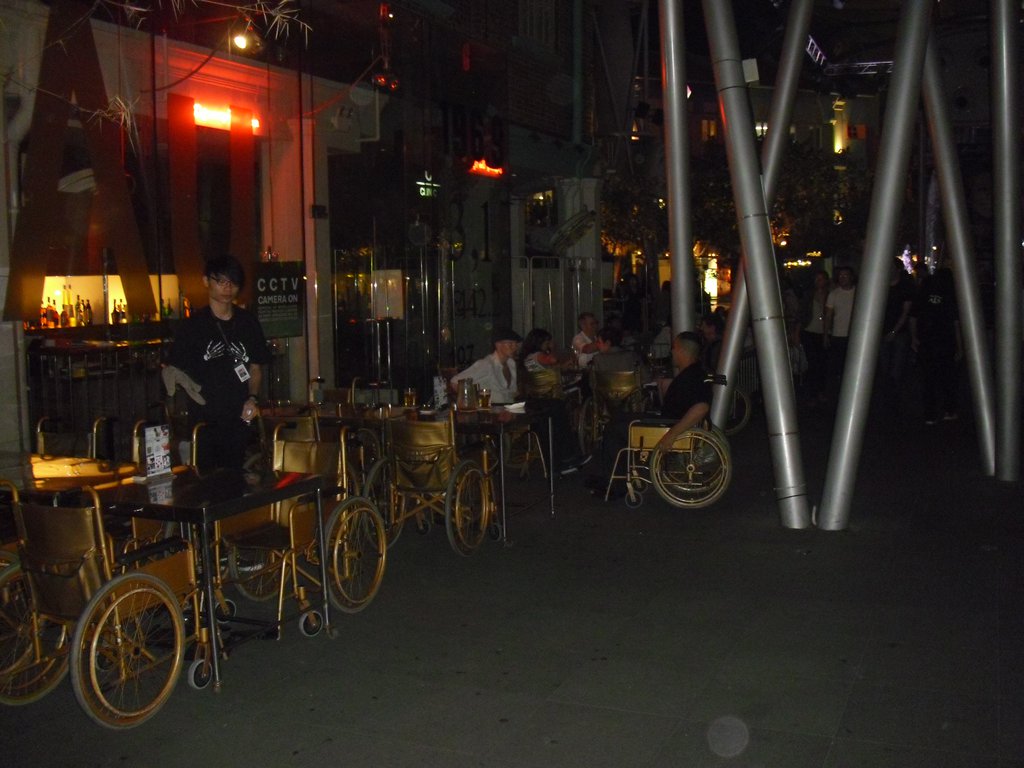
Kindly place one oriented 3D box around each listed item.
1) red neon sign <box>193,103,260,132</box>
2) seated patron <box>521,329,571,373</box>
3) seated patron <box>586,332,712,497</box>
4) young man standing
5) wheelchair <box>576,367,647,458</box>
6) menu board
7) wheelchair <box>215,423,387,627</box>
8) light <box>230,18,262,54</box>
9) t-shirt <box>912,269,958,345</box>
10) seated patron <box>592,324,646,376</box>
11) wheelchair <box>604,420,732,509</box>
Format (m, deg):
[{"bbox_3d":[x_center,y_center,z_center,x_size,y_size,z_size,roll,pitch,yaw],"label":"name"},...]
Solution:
[{"bbox_3d":[-2.060,-1.923,8.112,0.095,0.170,0.709,3,7,25],"label":"red neon sign"},{"bbox_3d":[0.359,0.097,9.702,0.803,1.153,0.529,-5,7,-37],"label":"seated patron"},{"bbox_3d":[1.012,0.239,8.244,0.898,1.228,0.586,1,6,7],"label":"seated patron"},{"bbox_3d":[-1.616,0.169,6.402,0.567,1.777,0.397,-1,6,-9],"label":"young man standing"},{"bbox_3d":[0.936,0.228,10.115,0.614,0.879,0.907,1,6,7],"label":"wheelchair"},{"bbox_3d":[-1.653,0.313,5.258,0.066,0.232,0.132,4,7,37],"label":"menu board"},{"bbox_3d":[-1.109,0.692,5.526,0.624,0.917,0.917,3,7,23],"label":"wheelchair"},{"bbox_3d":[-1.783,-2.333,7.547,0.161,0.208,0.198,5,8,43],"label":"light"},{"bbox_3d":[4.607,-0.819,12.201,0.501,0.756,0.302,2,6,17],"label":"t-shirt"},{"bbox_3d":[0.954,0.026,10.188,0.520,1.134,0.775,0,6,5],"label":"seated patron"},{"bbox_3d":[1.163,0.410,8.233,0.917,0.907,0.624,1,6,7],"label":"wheelchair"}]

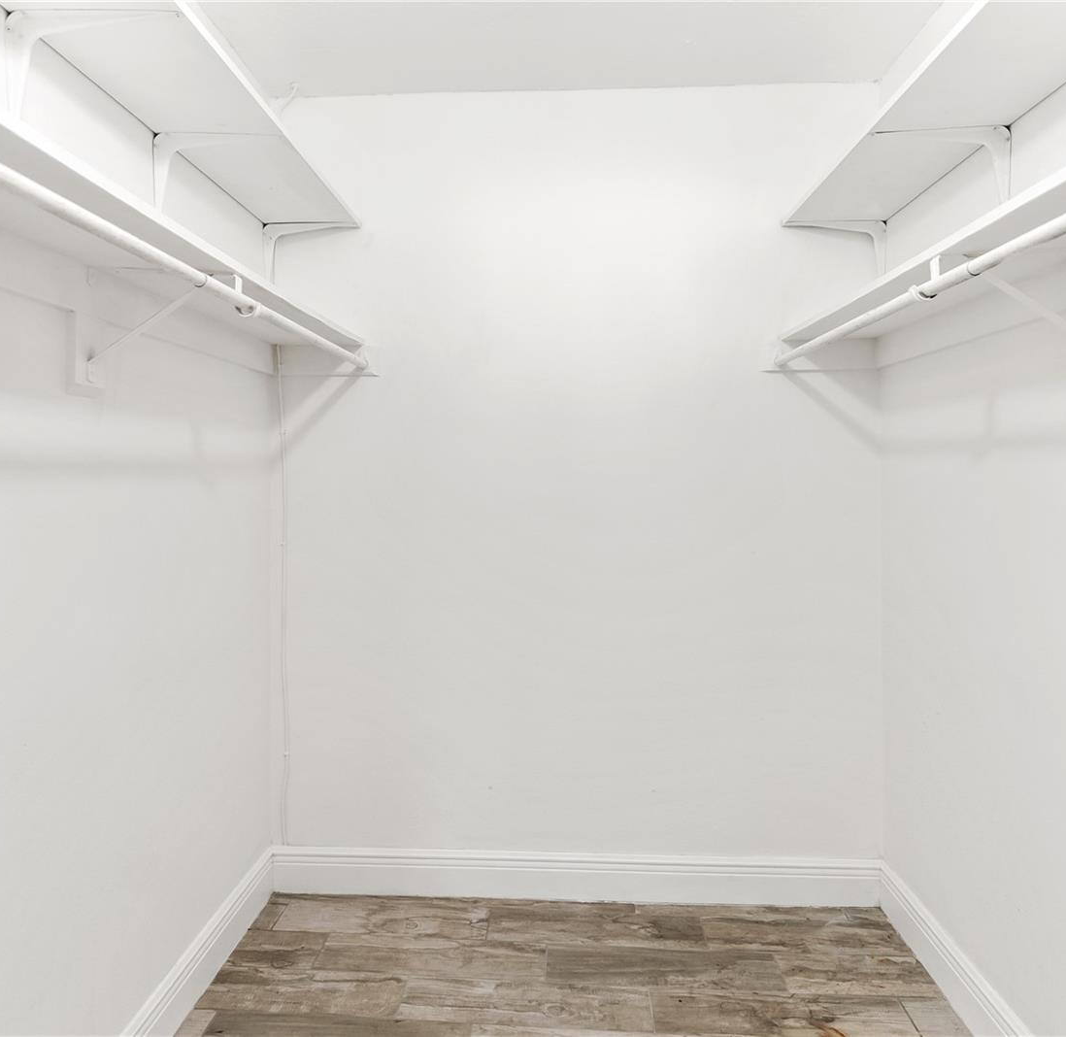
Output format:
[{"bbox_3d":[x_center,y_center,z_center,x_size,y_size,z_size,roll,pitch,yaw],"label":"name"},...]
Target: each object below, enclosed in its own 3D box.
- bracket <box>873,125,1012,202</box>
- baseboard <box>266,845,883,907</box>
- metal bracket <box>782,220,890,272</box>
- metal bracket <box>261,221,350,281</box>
[{"bbox_3d":[0.874,-0.723,1.491,0.285,0.224,0.030,0,2,2],"label":"bracket"},{"bbox_3d":[0.117,1.085,2.100,1.843,0.140,0.018,0,2,2],"label":"baseboard"},{"bbox_3d":[0.897,-0.765,2.054,0.290,0.224,0.030,0,2,2],"label":"metal bracket"},{"bbox_3d":[-0.669,-0.777,2.089,0.285,0.224,0.030,0,2,2],"label":"metal bracket"}]

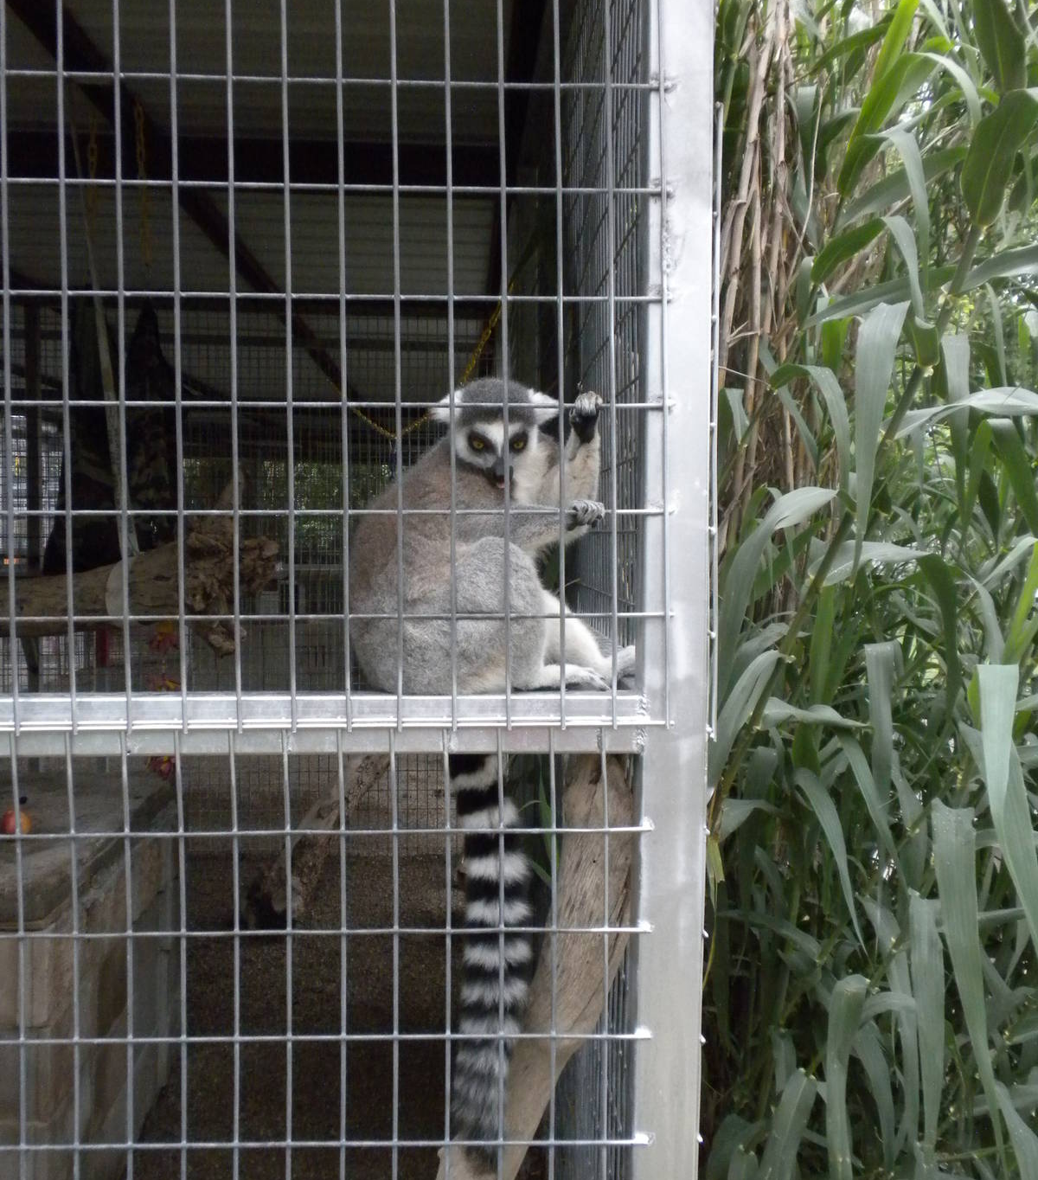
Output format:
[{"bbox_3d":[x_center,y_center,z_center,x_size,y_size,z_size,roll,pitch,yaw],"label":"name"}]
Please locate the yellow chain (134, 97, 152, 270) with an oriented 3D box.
[{"bbox_3d":[-1.059,-1.138,4.170,0.045,0.480,0.037,0,2,0],"label":"yellow chain"}]

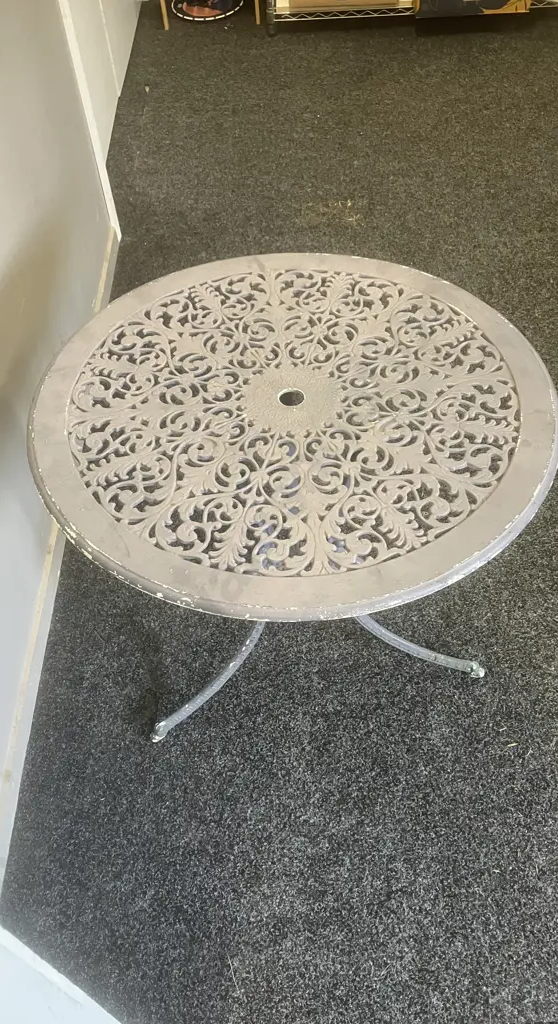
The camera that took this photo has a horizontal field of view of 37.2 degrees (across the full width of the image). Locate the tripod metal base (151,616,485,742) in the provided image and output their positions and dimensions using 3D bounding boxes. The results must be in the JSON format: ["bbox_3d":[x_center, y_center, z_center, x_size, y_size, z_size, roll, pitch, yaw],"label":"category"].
[{"bbox_3d":[0.014,-0.026,1.640,0.695,0.647,0.605,-10,49,-6],"label":"tripod metal base"}]

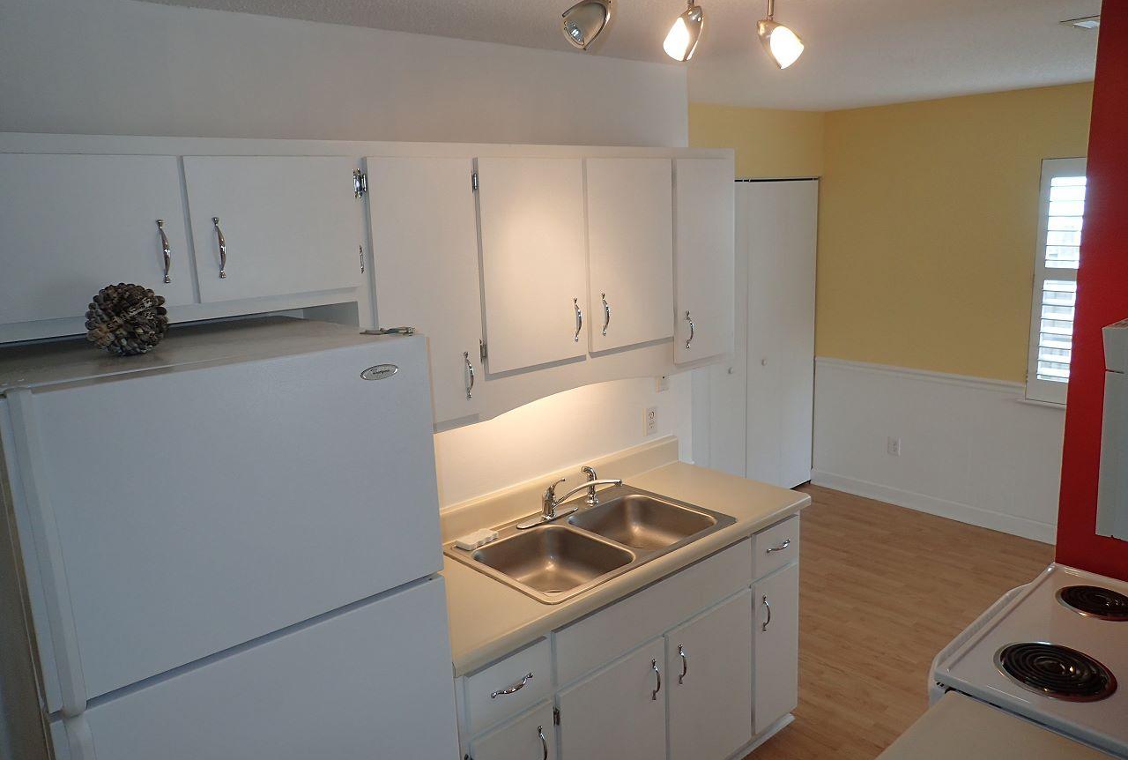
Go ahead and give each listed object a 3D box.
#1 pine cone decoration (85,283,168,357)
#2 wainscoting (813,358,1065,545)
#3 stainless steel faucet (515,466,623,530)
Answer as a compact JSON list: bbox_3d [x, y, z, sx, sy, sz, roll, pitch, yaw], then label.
[{"bbox_3d":[-0.834,-0.115,1.558,0.139,0.139,0.139,-13,16,-40],"label":"pine cone decoration"},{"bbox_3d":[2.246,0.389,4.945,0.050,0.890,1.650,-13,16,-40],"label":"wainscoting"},{"bbox_3d":[0.025,0.417,2.828,0.340,0.138,0.225,-13,16,-40],"label":"stainless steel faucet"}]

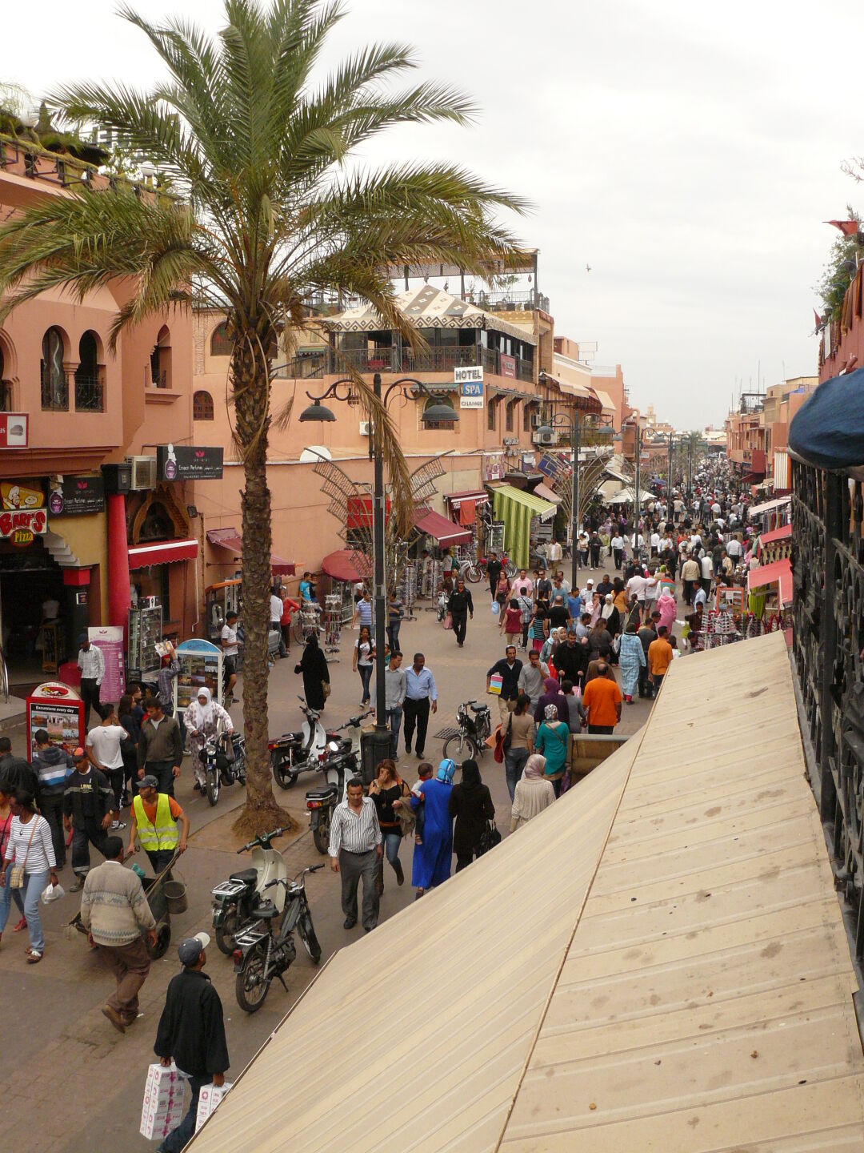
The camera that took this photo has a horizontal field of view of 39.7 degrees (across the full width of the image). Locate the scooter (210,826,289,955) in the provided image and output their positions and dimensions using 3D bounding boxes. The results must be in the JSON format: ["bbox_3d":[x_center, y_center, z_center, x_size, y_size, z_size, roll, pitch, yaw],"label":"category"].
[{"bbox_3d":[-1.857,3.311,12.761,0.660,1.030,1.720,2,6,19],"label":"scooter"}]

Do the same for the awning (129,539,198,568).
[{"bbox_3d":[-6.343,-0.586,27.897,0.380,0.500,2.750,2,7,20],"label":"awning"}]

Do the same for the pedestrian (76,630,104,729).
[{"bbox_3d":[-6.591,1.990,23.084,0.500,1.760,0.380,3,7,22],"label":"pedestrian"}]

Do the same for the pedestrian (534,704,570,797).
[{"bbox_3d":[1.748,2.654,17.432,0.500,1.630,0.360,1,6,6],"label":"pedestrian"}]

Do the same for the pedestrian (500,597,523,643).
[{"bbox_3d":[2.018,1.328,29.924,0.480,1.570,0.360,1,6,6],"label":"pedestrian"}]

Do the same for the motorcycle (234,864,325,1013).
[{"bbox_3d":[-1.417,3.438,11.528,0.660,1.030,1.680,3,6,25],"label":"motorcycle"}]

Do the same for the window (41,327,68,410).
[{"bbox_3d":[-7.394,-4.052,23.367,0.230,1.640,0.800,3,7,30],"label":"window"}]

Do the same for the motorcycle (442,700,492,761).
[{"bbox_3d":[0.696,2.628,20.456,0.580,1.040,1.620,3,7,23],"label":"motorcycle"}]

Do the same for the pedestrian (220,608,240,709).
[{"bbox_3d":[-4.101,1.654,24.219,0.460,1.800,0.460,-1,6,-8],"label":"pedestrian"}]

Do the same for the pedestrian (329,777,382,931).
[{"bbox_3d":[-0.851,3.095,13.477,0.560,1.680,0.380,0,6,0],"label":"pedestrian"}]

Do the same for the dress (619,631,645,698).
[{"bbox_3d":[4.130,1.819,24.710,0.560,1.380,0.380,1,6,8],"label":"dress"}]

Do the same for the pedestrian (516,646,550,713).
[{"bbox_3d":[1.833,2.150,21.685,0.540,1.730,0.420,1,6,8],"label":"pedestrian"}]

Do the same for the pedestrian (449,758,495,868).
[{"bbox_3d":[0.464,2.918,13.869,0.530,1.630,0.380,1,6,11],"label":"pedestrian"}]

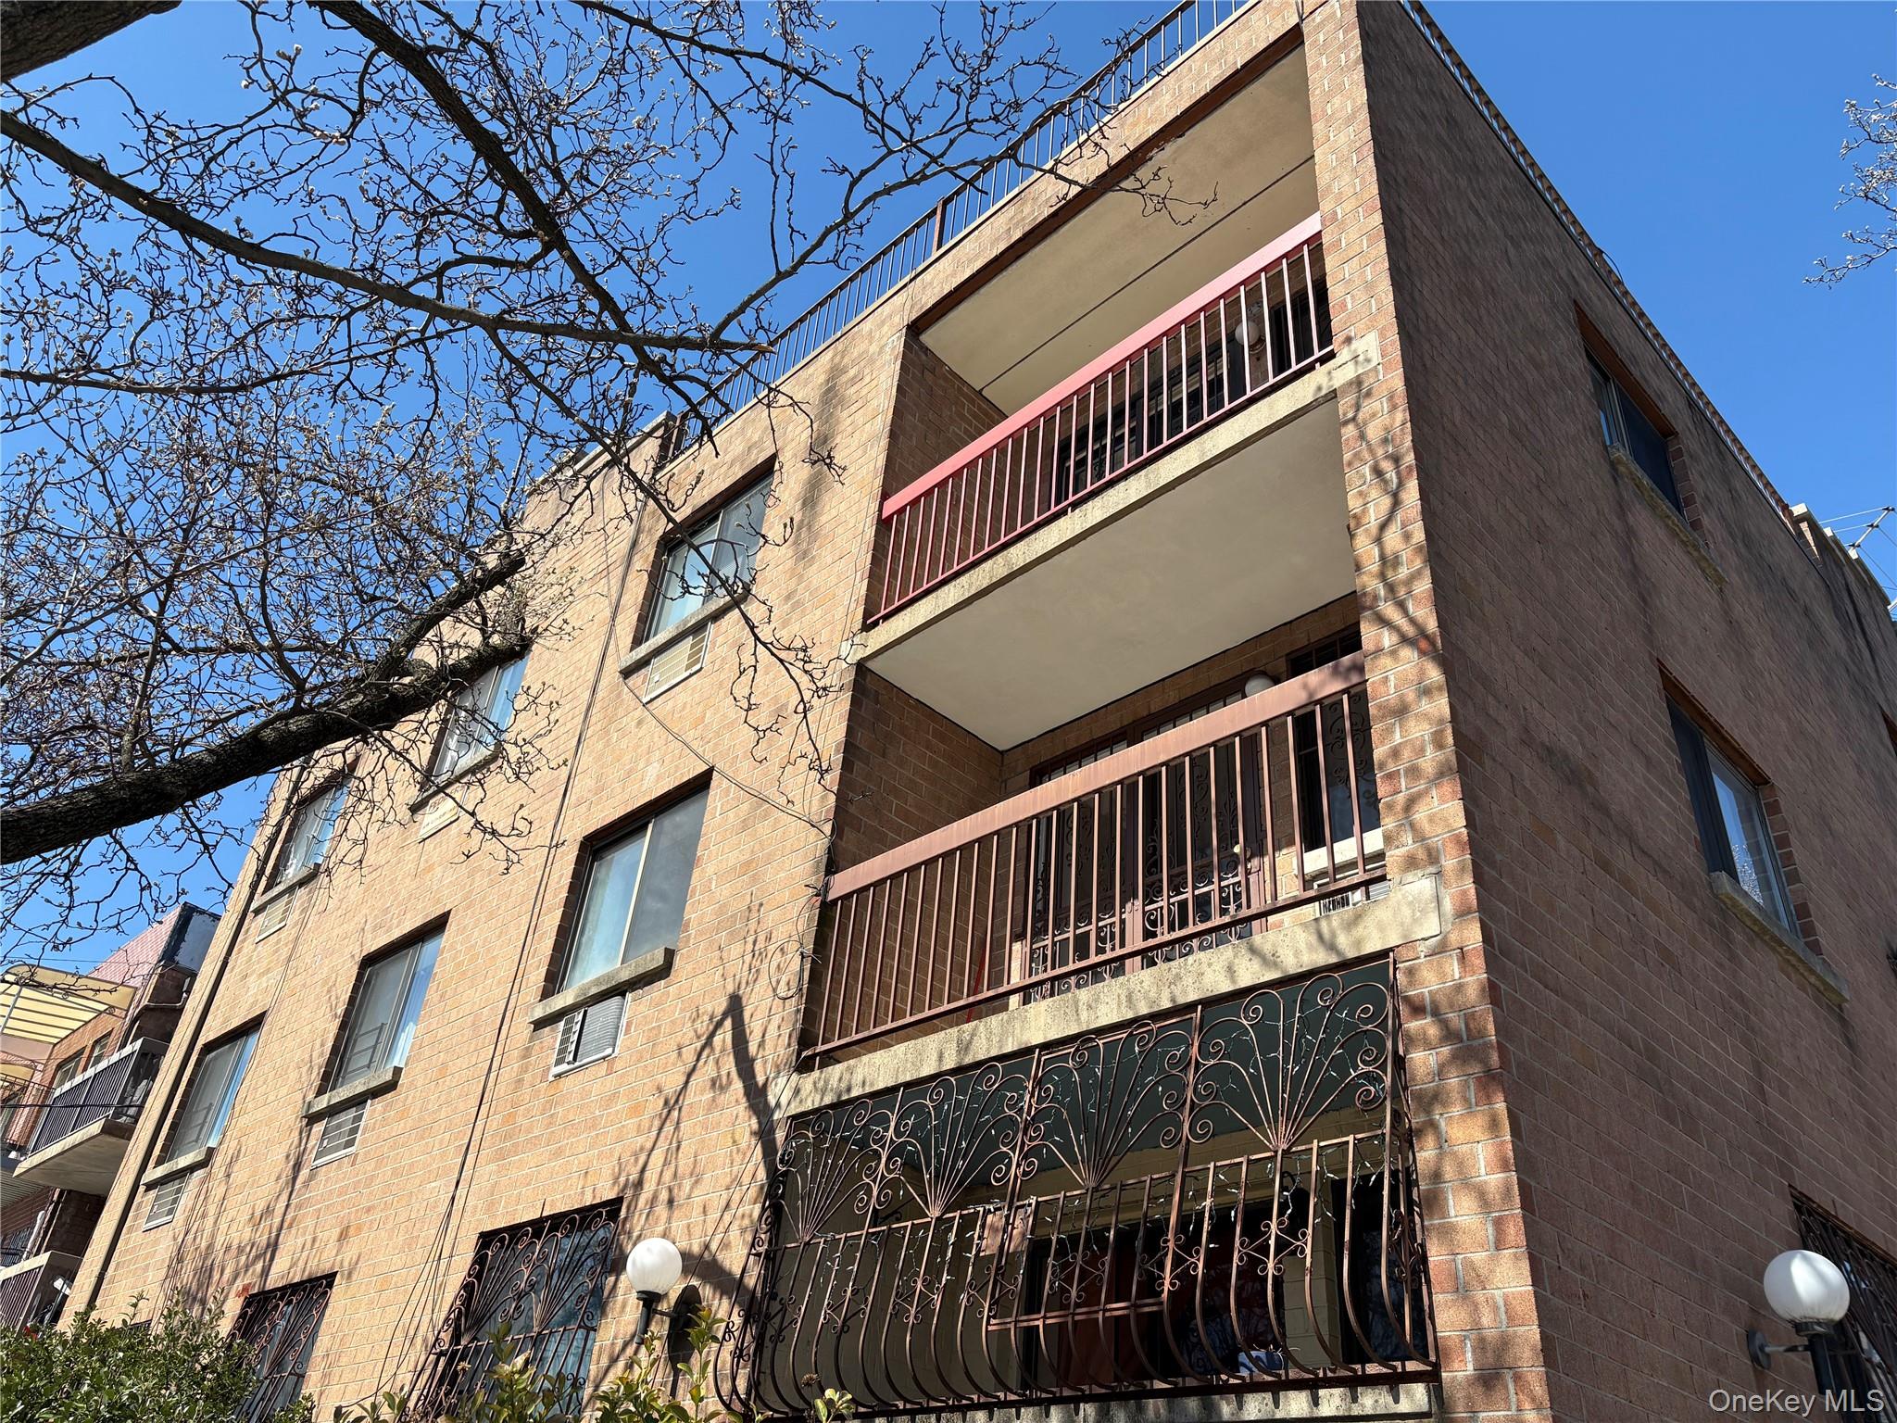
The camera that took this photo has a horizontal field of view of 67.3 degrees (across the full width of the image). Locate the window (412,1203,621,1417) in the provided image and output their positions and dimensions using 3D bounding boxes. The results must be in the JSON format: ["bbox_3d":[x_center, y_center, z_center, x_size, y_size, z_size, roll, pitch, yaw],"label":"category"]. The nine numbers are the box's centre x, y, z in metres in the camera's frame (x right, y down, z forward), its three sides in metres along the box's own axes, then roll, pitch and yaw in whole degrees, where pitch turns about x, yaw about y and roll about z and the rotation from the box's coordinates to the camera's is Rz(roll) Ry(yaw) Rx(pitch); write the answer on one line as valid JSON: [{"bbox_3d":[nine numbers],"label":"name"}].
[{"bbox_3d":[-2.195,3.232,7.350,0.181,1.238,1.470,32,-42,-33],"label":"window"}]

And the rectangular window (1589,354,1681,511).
[{"bbox_3d":[4.147,-1.590,8.663,1.450,1.218,0.121,32,-42,-33],"label":"rectangular window"}]

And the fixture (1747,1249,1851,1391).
[{"bbox_3d":[2.841,2.023,4.734,0.248,0.440,0.316,32,-42,-33],"label":"fixture"}]

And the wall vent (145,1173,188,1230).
[{"bbox_3d":[-6.813,4.270,12.437,0.081,0.403,0.715,32,-42,-33],"label":"wall vent"}]

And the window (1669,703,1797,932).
[{"bbox_3d":[3.905,0.597,7.155,1.450,1.218,0.121,32,-42,-33],"label":"window"}]

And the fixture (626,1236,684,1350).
[{"bbox_3d":[-1.304,2.601,6.379,0.318,0.445,0.245,32,-42,-33],"label":"fixture"}]

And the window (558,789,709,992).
[{"bbox_3d":[-1.924,1.147,8.833,0.121,1.218,1.450,32,-42,-33],"label":"window"}]

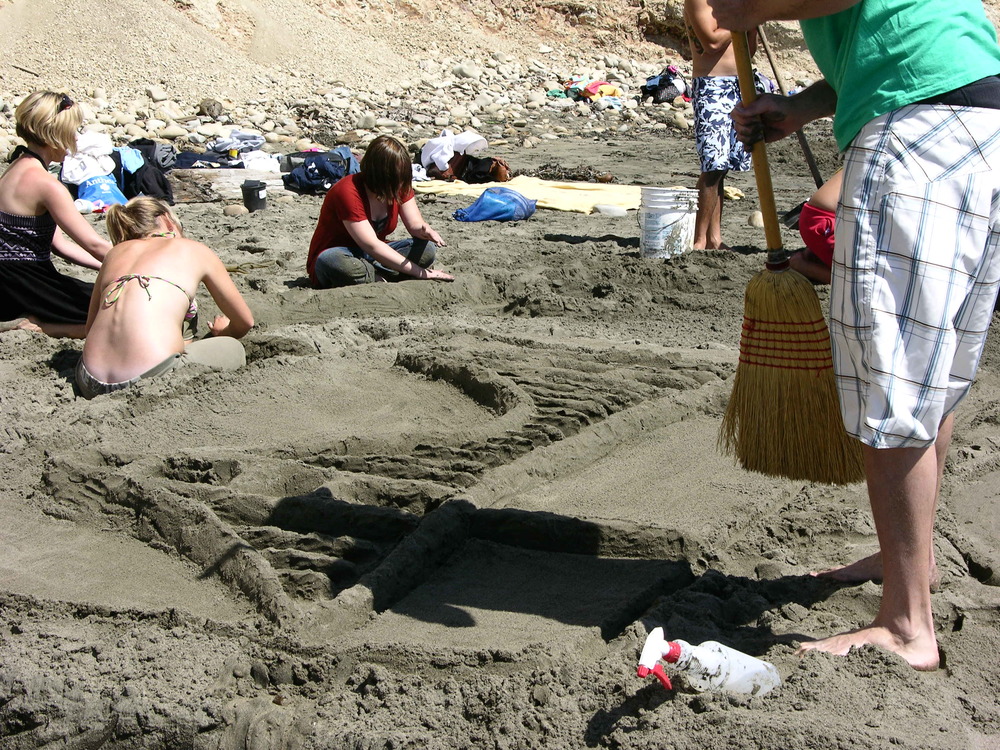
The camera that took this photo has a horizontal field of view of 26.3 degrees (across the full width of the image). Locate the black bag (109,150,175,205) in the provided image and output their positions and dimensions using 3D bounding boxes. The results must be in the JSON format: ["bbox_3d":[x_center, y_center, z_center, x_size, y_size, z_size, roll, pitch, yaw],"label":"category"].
[{"bbox_3d":[-2.306,-1.273,13.736,0.410,0.340,0.300,0,10,-5],"label":"black bag"}]

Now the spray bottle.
[{"bbox_3d":[0.389,0.548,3.950,0.262,0.112,0.092,21,-6,-18],"label":"spray bottle"}]

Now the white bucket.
[{"bbox_3d":[0.873,-0.779,11.050,0.300,0.370,0.300,2,10,0],"label":"white bucket"}]

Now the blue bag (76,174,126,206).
[{"bbox_3d":[-2.531,-1.184,13.565,0.310,0.215,0.200,-1,10,-8],"label":"blue bag"}]

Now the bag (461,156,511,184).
[{"bbox_3d":[-0.106,-1.511,15.781,0.350,0.190,0.250,1,10,0],"label":"bag"}]

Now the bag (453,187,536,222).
[{"bbox_3d":[-0.032,-1.050,13.049,0.500,0.190,0.300,1,10,0],"label":"bag"}]

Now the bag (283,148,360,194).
[{"bbox_3d":[-1.237,-1.405,14.730,0.520,0.300,0.360,1,10,0],"label":"bag"}]

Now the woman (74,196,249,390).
[{"bbox_3d":[-1.143,-0.284,7.213,0.540,0.645,0.630,6,11,28],"label":"woman"}]

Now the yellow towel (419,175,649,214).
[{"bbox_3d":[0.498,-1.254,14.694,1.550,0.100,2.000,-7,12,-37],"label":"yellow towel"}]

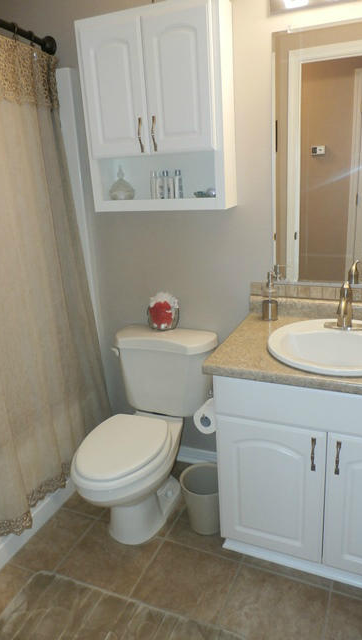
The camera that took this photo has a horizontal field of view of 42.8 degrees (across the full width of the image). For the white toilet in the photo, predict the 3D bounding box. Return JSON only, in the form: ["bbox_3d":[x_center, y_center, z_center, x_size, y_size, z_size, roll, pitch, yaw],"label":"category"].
[{"bbox_3d":[-0.146,0.511,1.935,0.465,0.745,0.745,5,21,24],"label":"white toilet"}]

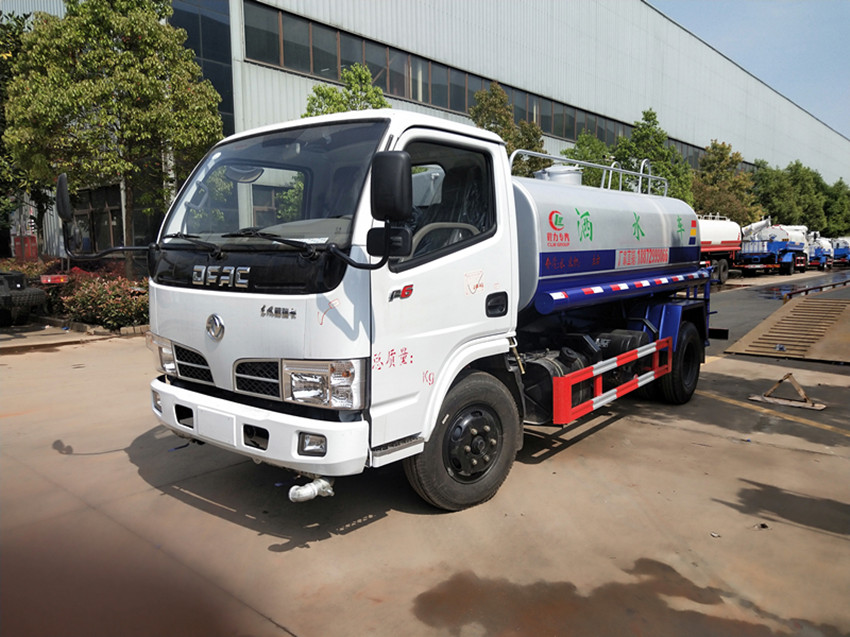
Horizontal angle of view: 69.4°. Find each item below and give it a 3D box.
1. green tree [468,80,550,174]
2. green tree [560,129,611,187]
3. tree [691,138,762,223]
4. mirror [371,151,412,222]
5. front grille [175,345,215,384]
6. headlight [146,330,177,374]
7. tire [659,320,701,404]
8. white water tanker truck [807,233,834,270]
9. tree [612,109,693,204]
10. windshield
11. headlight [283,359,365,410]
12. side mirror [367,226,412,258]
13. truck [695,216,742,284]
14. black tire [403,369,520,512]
[{"bbox_3d":[3.186,-5.098,23.700,3.200,7.900,3.200,4,8,44],"label":"green tree"},{"bbox_3d":[7.193,-4.997,27.000,3.500,6.687,3.500,6,9,43],"label":"green tree"},{"bbox_3d":[18.977,-7.066,38.500,4.300,8.157,4.300,6,9,43],"label":"tree"},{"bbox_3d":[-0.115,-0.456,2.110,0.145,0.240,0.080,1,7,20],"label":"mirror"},{"bbox_3d":[-1.237,0.239,3.305,0.408,0.214,0.071,5,9,39],"label":"front grille"},{"bbox_3d":[-1.506,0.199,3.602,0.408,0.219,0.184,5,9,39],"label":"headlight"},{"bbox_3d":[2.298,0.391,5.620,0.200,0.775,0.775,3,8,40],"label":"tire"},{"bbox_3d":[28.400,-4.986,45.000,2.150,2.750,6.000,4,8,44],"label":"white water tanker truck"},{"bbox_3d":[11.626,-6.468,31.500,4.200,8.576,4.200,6,9,43],"label":"tree"},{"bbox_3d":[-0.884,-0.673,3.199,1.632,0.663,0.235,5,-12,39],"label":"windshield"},{"bbox_3d":[-0.457,0.282,2.745,0.408,0.219,0.184,5,9,39],"label":"headlight"},{"bbox_3d":[-0.123,-0.264,2.120,0.150,0.102,0.055,0,7,18],"label":"side mirror"},{"bbox_3d":[9.800,-2.788,24.800,2.500,2.950,9.200,4,8,44],"label":"truck"},{"bbox_3d":[0.217,0.681,3.514,0.785,0.785,0.205,-7,8,-40],"label":"black tire"}]

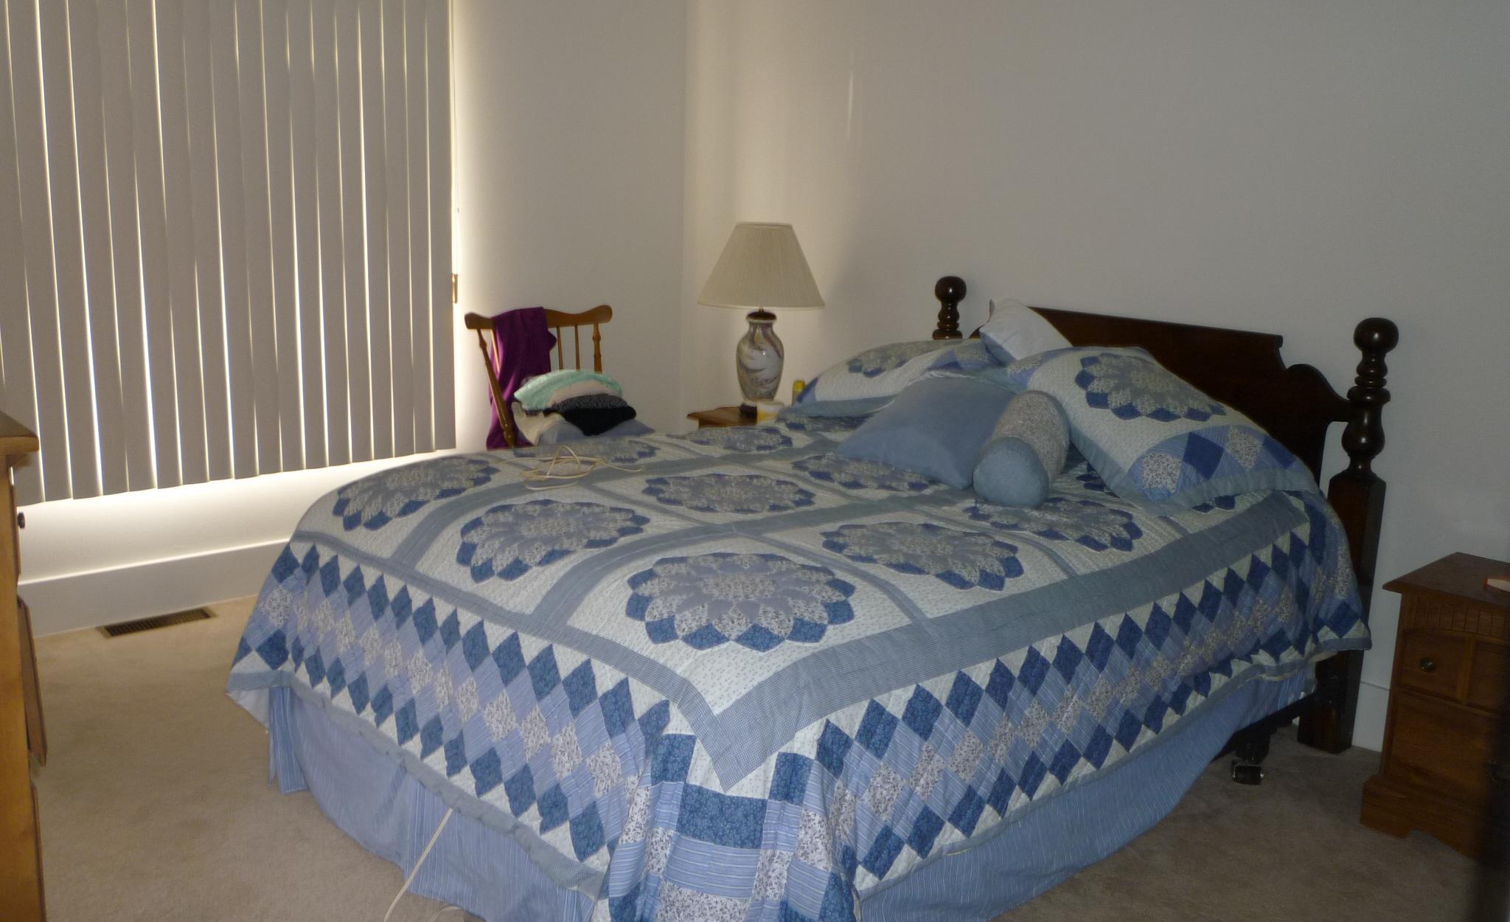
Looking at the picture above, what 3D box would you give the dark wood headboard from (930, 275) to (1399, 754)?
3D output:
[{"bbox_3d":[1.090,0.078,3.777,0.100,1.145,1.500,-9,16,-41],"label":"dark wood headboard"}]

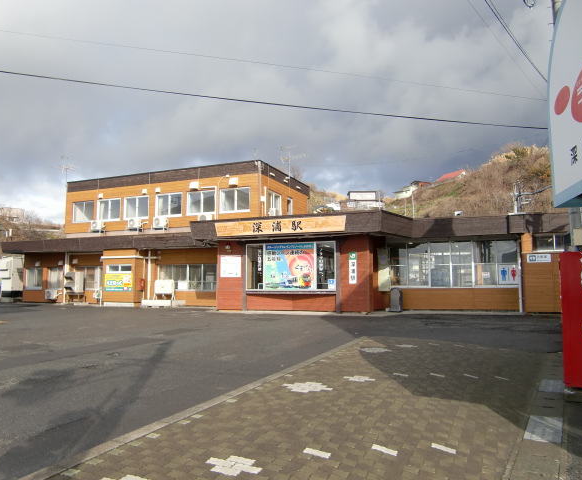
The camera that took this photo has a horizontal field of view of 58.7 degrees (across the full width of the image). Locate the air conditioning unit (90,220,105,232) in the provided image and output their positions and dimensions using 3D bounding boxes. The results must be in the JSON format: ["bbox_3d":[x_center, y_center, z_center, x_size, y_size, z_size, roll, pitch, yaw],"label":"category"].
[{"bbox_3d":[-10.654,-0.797,28.634,0.740,0.537,0.280,-2,-6,25],"label":"air conditioning unit"}]

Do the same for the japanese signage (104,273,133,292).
[{"bbox_3d":[-8.598,2.132,25.923,1.815,0.888,0.040,-2,-6,24],"label":"japanese signage"}]

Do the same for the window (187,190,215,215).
[{"bbox_3d":[-4.372,-1.794,25.401,1.663,1.170,0.100,-2,-6,24],"label":"window"}]

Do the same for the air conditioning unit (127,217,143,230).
[{"bbox_3d":[-7.979,-0.825,26.514,0.770,0.540,0.290,-2,-6,24],"label":"air conditioning unit"}]

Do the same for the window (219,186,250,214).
[{"bbox_3d":[-2.645,-1.864,24.614,1.676,1.187,0.100,-2,-6,24],"label":"window"}]

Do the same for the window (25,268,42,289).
[{"bbox_3d":[-15.363,2.339,31.029,1.455,1.239,0.130,-2,-6,25],"label":"window"}]

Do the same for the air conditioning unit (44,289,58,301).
[{"bbox_3d":[-13.764,3.151,29.793,0.740,0.549,0.280,-2,-6,25],"label":"air conditioning unit"}]

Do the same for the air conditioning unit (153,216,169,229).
[{"bbox_3d":[-6.729,-0.885,26.790,0.740,0.566,0.280,-2,-6,25],"label":"air conditioning unit"}]

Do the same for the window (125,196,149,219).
[{"bbox_3d":[-8.366,-1.721,28.158,1.726,1.263,0.130,-2,-6,25],"label":"window"}]

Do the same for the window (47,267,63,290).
[{"bbox_3d":[-13.178,2.192,29.071,1.221,1.236,0.100,-2,-6,24],"label":"window"}]

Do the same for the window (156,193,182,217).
[{"bbox_3d":[-6.373,-1.815,27.227,1.702,1.235,0.130,-2,-6,25],"label":"window"}]

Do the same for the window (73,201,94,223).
[{"bbox_3d":[-11.932,-1.594,29.828,1.588,1.213,0.130,-2,-6,25],"label":"window"}]

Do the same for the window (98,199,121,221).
[{"bbox_3d":[-9.740,-1.602,27.849,1.650,1.229,0.100,-2,-6,24],"label":"window"}]

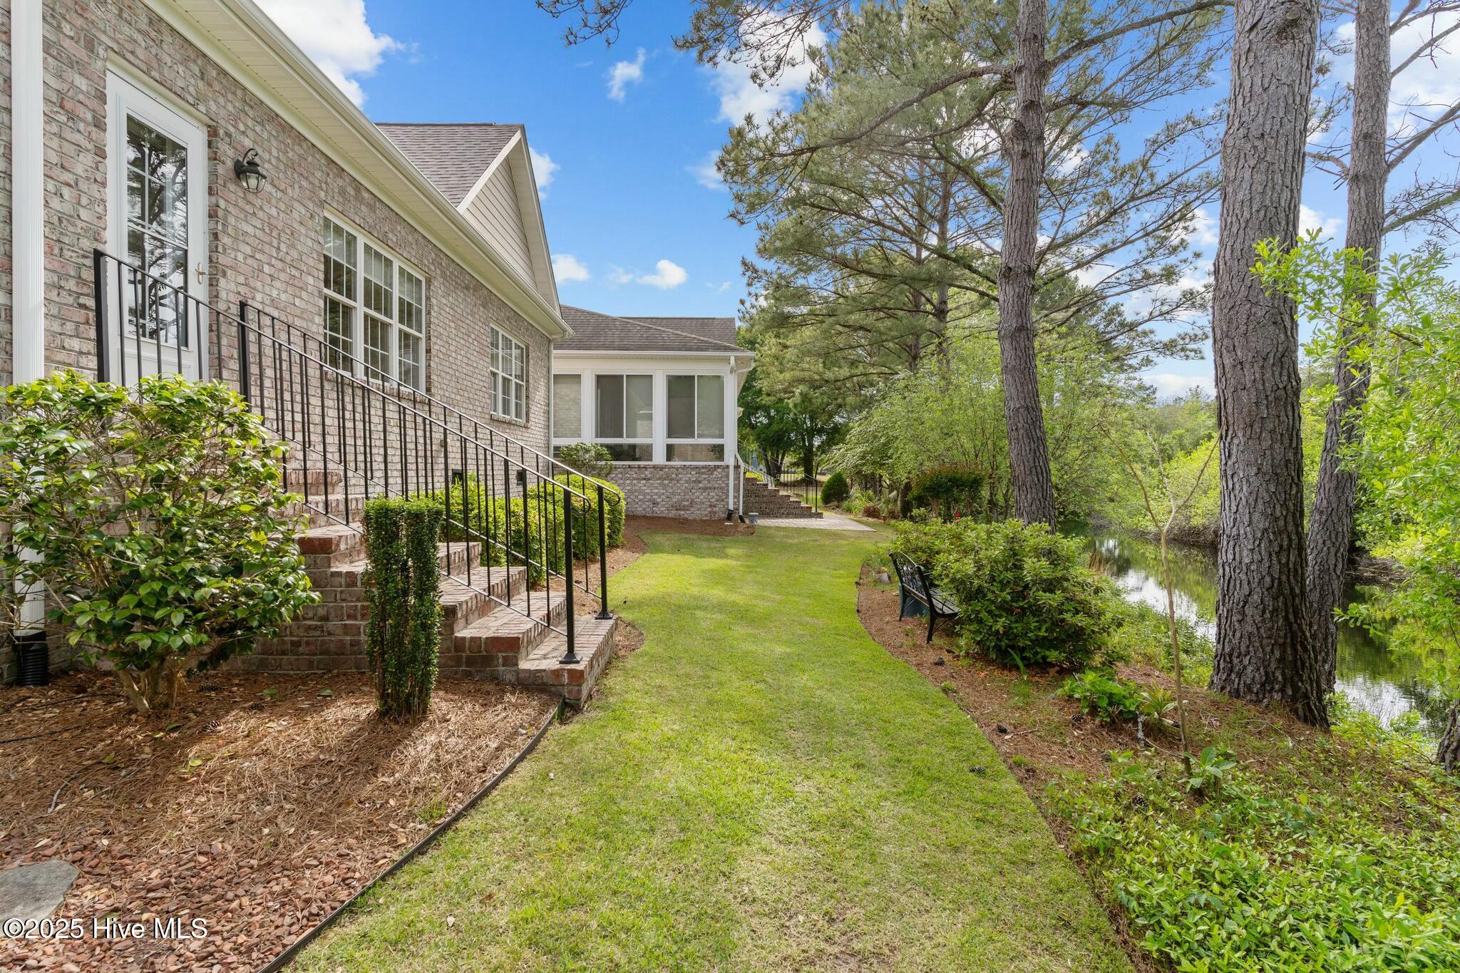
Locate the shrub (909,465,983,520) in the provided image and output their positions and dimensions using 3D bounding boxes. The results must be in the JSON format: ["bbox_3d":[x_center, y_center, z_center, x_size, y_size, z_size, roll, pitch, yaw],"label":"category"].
[{"bbox_3d":[7.100,0.220,22.600,2.400,1.800,1.950,0,1,-2],"label":"shrub"}]

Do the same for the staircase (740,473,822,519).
[{"bbox_3d":[1.660,0.320,24.100,2.950,1.470,2.200,0,1,-2],"label":"staircase"}]

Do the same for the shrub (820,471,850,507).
[{"bbox_3d":[4.480,0.070,29.200,1.260,1.480,1.220,0,1,-2],"label":"shrub"}]

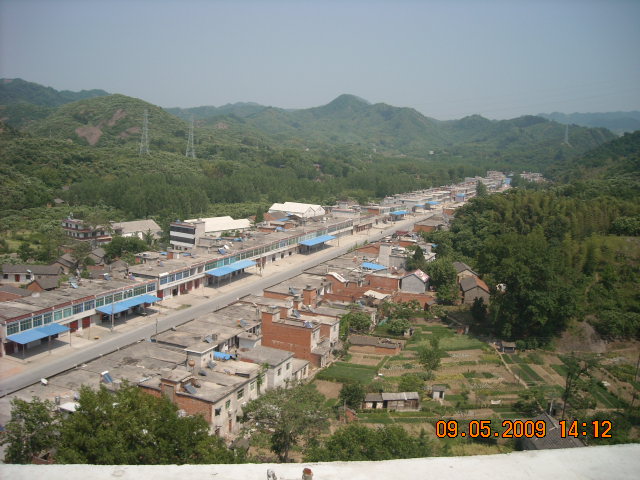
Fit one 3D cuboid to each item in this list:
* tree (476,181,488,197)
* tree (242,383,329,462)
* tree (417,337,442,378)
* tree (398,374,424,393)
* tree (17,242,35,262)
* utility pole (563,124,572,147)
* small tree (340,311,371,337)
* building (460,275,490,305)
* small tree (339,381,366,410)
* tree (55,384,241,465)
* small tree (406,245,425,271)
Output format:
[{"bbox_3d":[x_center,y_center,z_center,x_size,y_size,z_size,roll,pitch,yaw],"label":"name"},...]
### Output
[{"bbox_3d":[131.056,-40.843,520.959,10.063,14.108,10.063,1,10,0],"label":"tree"},{"bbox_3d":[-5.276,28.328,100.231,13.321,12.541,12.655,1,10,0],"label":"tree"},{"bbox_3d":[23.335,24.622,136.648,5.490,8.841,5.490,1,10,0],"label":"tree"},{"bbox_3d":[18.106,28.458,127.413,5.119,4.150,4.863,1,10,0],"label":"tree"},{"bbox_3d":[-110.527,4.693,242.389,6.742,7.621,6.742,1,10,0],"label":"tree"},{"bbox_3d":[458.971,-194.344,1200.000,9.500,38.000,8.500,1,10,0],"label":"utility pole"},{"bbox_3d":[9.061,20.972,163.435,7.577,6.550,7.577,1,10,0],"label":"small tree"},{"bbox_3d":[48.603,15.818,201.465,7.597,5.600,12.500,2,10,7],"label":"building"},{"bbox_3d":[6.099,28.720,119.856,5.186,5.677,5.186,1,10,0],"label":"small tree"},{"bbox_3d":[-22.281,25.211,82.956,23.310,13.270,15.150,1,10,0],"label":"tree"},{"bbox_3d":[35.158,6.970,236.607,6.582,10.805,6.582,1,10,0],"label":"small tree"}]

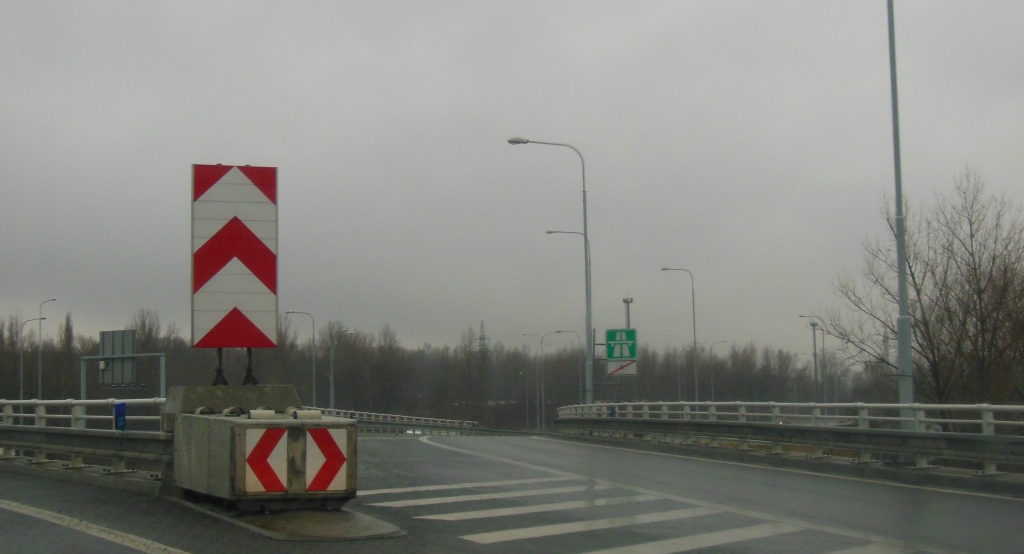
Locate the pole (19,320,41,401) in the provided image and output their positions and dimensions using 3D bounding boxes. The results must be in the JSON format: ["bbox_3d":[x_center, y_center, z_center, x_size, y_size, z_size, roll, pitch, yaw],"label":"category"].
[{"bbox_3d":[-32.806,7.964,104.569,0.300,10.300,2.400,4,-7,-43],"label":"pole"}]

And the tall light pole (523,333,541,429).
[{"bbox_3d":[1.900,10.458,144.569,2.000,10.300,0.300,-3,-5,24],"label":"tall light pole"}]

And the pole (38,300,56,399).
[{"bbox_3d":[-33.687,6.770,111.569,0.300,10.300,2.500,2,-5,-27],"label":"pole"}]

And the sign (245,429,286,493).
[{"bbox_3d":[-2.965,2.213,18.570,0.500,0.750,0.040,1,-5,-20],"label":"sign"}]

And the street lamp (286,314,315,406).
[{"bbox_3d":[-17.044,7.976,124.569,2.600,10.300,0.300,0,-5,-13],"label":"street lamp"}]

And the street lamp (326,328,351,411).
[{"bbox_3d":[-14.475,9.484,129.569,0.300,10.300,2.400,3,-6,-37],"label":"street lamp"}]

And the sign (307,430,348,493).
[{"bbox_3d":[-2.272,2.234,18.830,0.500,0.750,0.040,1,-5,-20],"label":"sign"}]

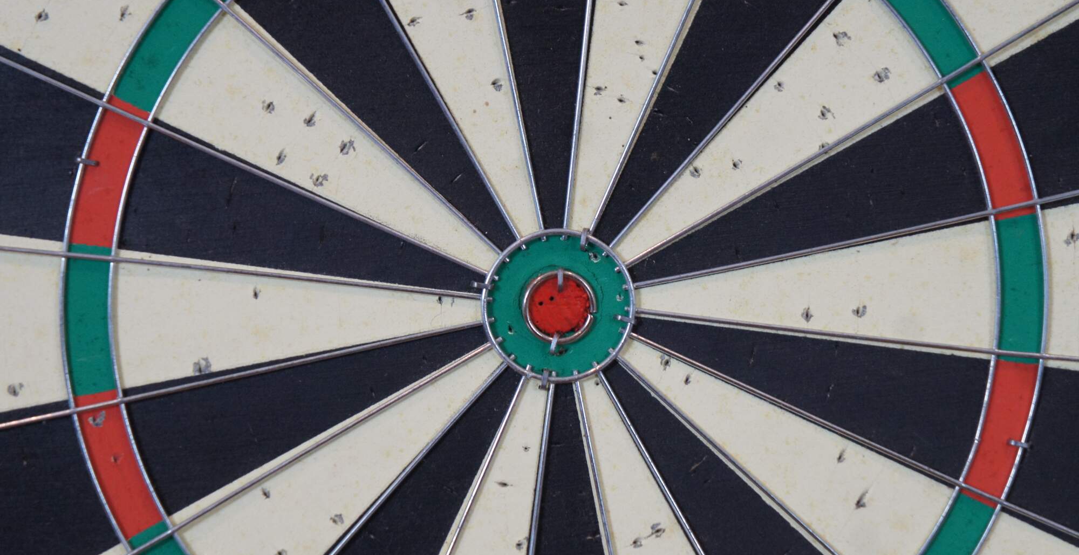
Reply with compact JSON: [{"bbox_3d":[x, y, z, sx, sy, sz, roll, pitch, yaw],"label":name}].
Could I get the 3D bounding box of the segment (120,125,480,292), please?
[{"bbox_3d":[-0.050,-0.009,0.534,0.079,0.028,0.008,16,2,-3],"label":"segment"}]

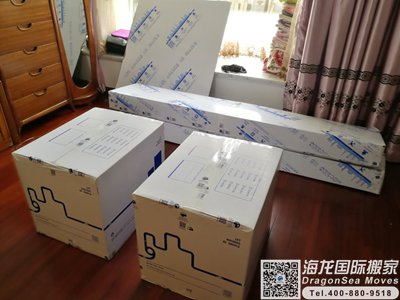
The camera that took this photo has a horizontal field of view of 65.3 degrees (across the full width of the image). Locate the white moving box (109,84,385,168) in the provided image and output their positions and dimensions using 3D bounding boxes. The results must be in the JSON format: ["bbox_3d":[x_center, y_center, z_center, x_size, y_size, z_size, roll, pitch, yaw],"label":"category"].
[{"bbox_3d":[0.259,-0.243,2.442,2.082,0.162,0.293,14,32,20],"label":"white moving box"}]

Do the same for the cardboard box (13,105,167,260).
[{"bbox_3d":[-0.543,0.146,1.741,0.477,0.497,0.602,13,32,18],"label":"cardboard box"}]

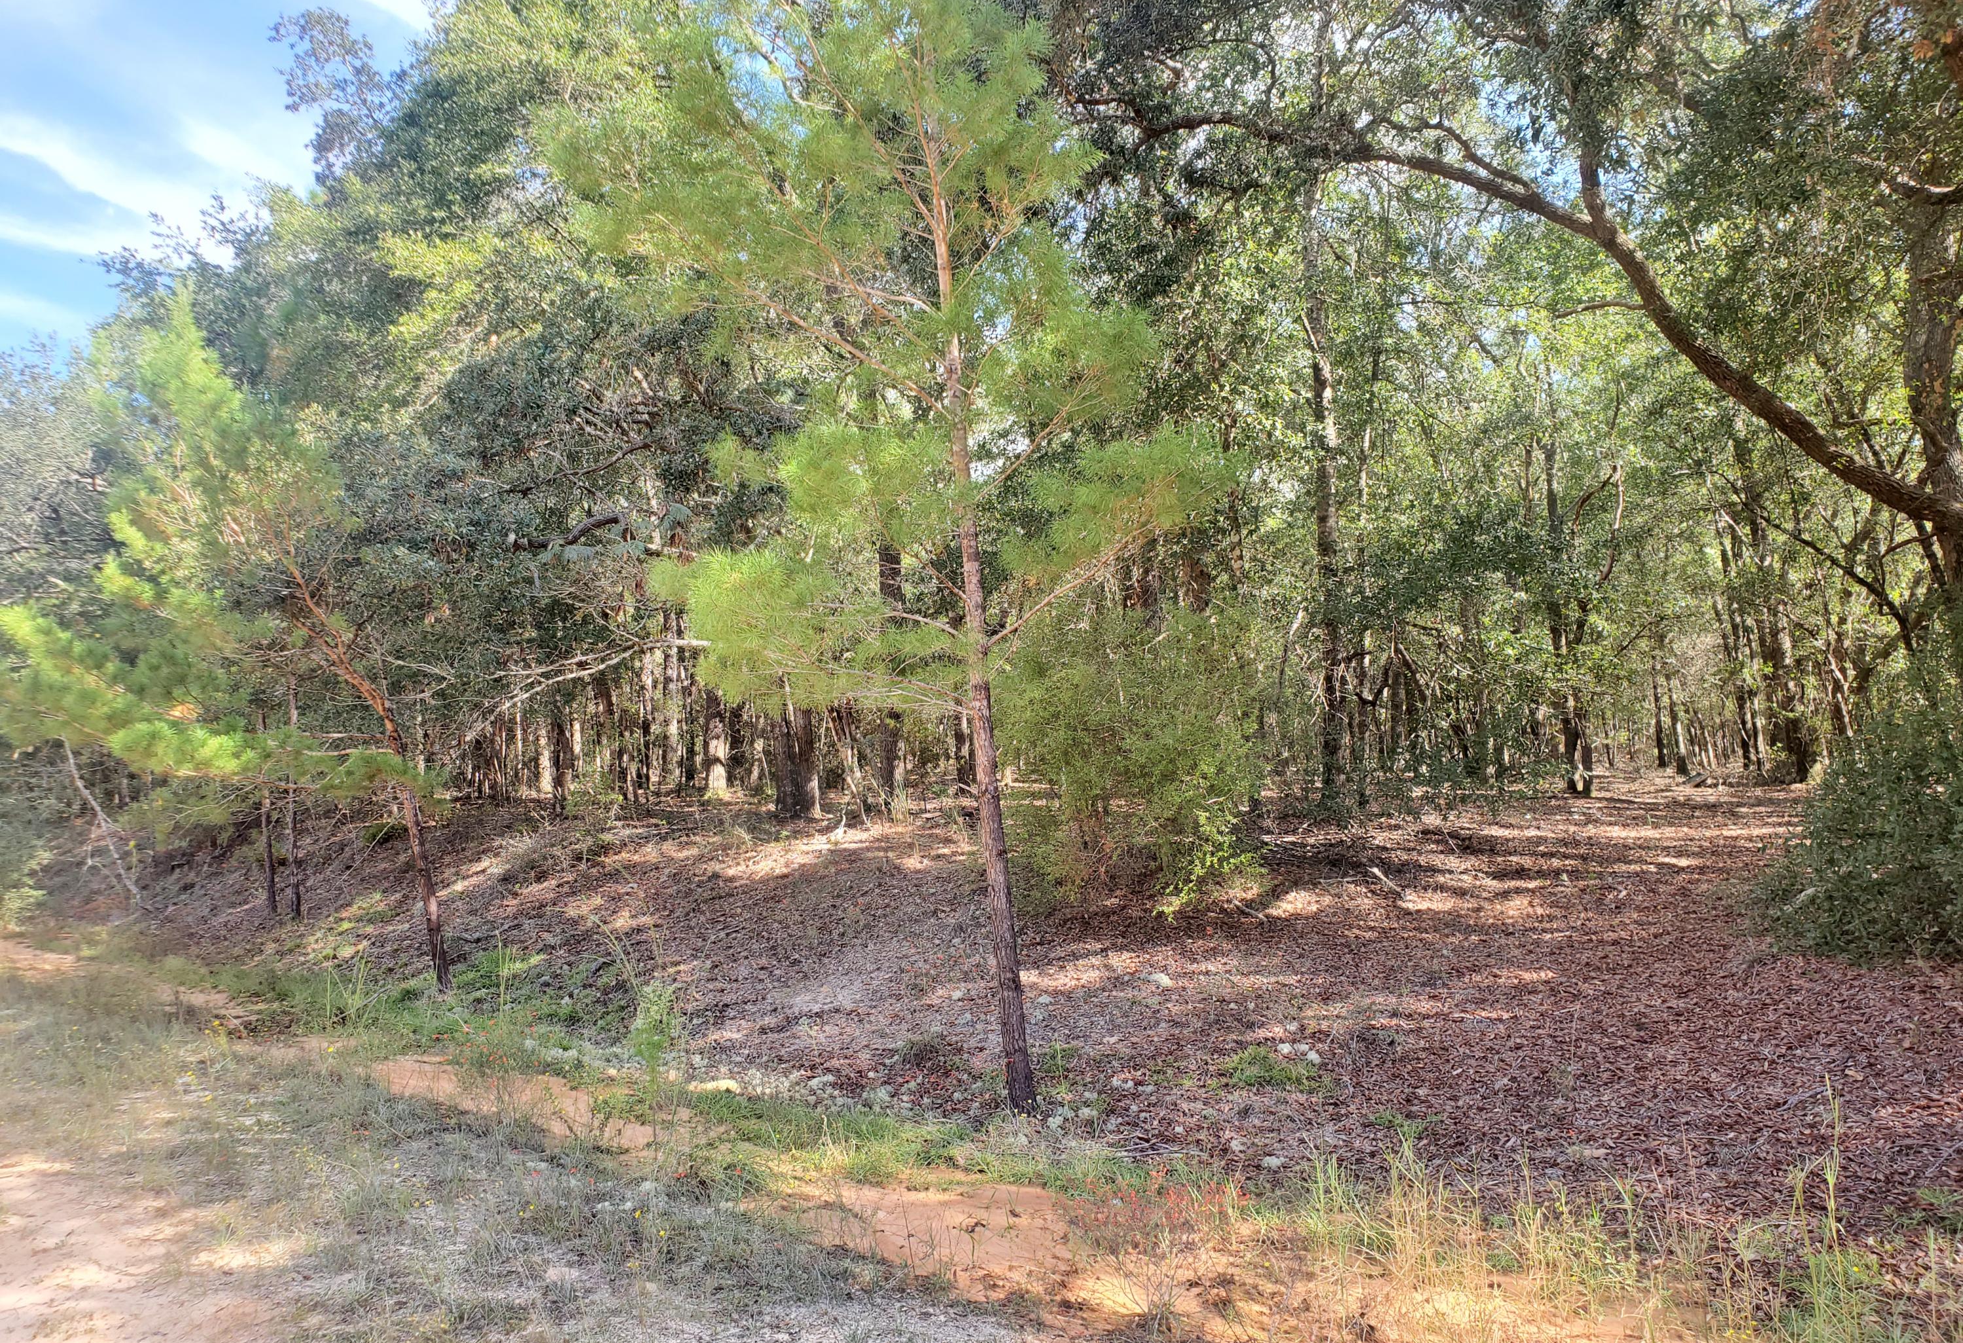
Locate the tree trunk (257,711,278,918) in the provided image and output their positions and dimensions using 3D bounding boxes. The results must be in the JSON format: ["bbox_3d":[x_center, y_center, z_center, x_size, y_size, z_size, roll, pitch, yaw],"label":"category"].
[{"bbox_3d":[-6.779,1.362,14.000,0.150,1.950,0.120,-1,-2,0],"label":"tree trunk"}]

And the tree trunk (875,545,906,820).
[{"bbox_3d":[-1.083,0.091,17.500,0.340,3.190,0.320,-1,-2,0],"label":"tree trunk"}]

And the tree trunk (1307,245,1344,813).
[{"bbox_3d":[4.437,-1.966,19.000,0.400,7.390,0.340,-1,-2,0],"label":"tree trunk"}]

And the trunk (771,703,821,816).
[{"bbox_3d":[-2.114,0.996,16.800,0.530,1.310,0.460,-1,-2,0],"label":"trunk"}]

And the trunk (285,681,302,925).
[{"bbox_3d":[-6.391,1.183,13.700,0.130,2.290,0.110,-1,-2,0],"label":"trunk"}]

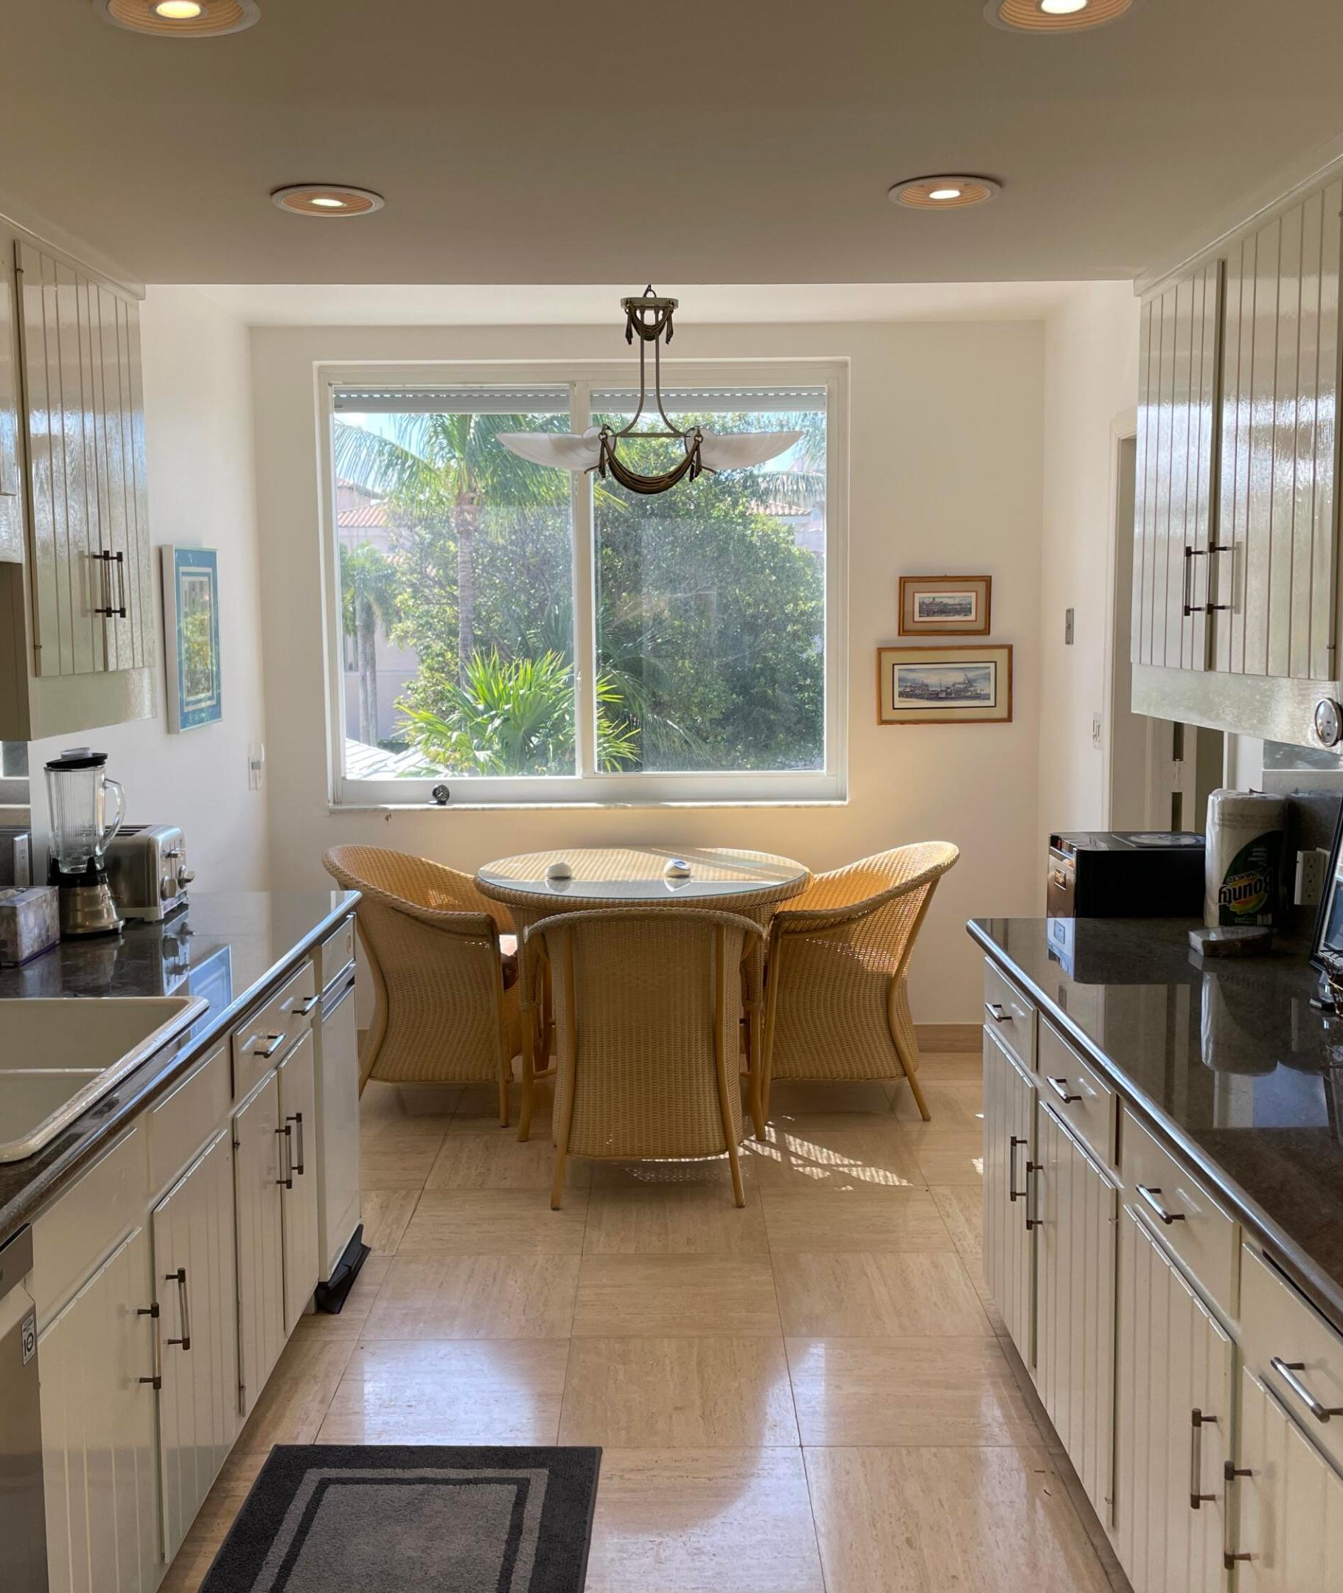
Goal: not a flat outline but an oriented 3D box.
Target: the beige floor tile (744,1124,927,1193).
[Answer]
[{"bbox_3d":[0.472,1.055,4.607,0.460,0.020,0.460,0,6,0],"label":"beige floor tile"}]

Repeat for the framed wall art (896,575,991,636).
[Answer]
[{"bbox_3d":[0.945,-0.656,5.515,0.317,0.202,0.025,0,6,0],"label":"framed wall art"}]

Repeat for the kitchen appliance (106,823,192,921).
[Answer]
[{"bbox_3d":[-1.212,0.166,3.531,0.290,0.192,0.190,0,6,0],"label":"kitchen appliance"}]

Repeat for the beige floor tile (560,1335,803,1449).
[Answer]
[{"bbox_3d":[0.015,1.206,3.229,0.460,0.015,0.455,0,6,0],"label":"beige floor tile"}]

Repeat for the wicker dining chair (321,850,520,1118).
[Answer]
[{"bbox_3d":[-0.801,0.574,5.132,0.626,0.833,0.644,0,6,0],"label":"wicker dining chair"}]

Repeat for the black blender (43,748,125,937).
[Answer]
[{"bbox_3d":[-1.225,0.090,3.326,0.170,0.386,0.160,1,6,8],"label":"black blender"}]

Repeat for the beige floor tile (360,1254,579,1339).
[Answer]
[{"bbox_3d":[-0.443,1.151,3.670,0.456,0.012,0.456,0,6,0],"label":"beige floor tile"}]

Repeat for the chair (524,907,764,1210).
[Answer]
[{"bbox_3d":[-0.069,0.657,4.376,0.644,0.828,0.635,0,6,0],"label":"chair"}]

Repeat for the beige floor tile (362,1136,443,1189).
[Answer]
[{"bbox_3d":[-0.908,1.063,4.603,0.460,0.020,0.460,0,6,0],"label":"beige floor tile"}]

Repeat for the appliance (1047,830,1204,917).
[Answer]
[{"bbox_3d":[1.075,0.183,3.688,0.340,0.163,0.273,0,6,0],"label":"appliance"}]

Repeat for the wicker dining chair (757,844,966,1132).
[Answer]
[{"bbox_3d":[0.601,0.567,5.154,0.640,0.820,0.720,1,6,6],"label":"wicker dining chair"}]

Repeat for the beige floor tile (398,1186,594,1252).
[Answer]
[{"bbox_3d":[-0.446,1.107,4.133,0.460,0.015,0.455,0,6,0],"label":"beige floor tile"}]

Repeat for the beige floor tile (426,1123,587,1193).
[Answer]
[{"bbox_3d":[-0.446,1.052,4.577,0.456,0.012,0.456,0,6,0],"label":"beige floor tile"}]

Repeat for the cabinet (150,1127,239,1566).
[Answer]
[{"bbox_3d":[-1.032,0.883,2.646,0.500,0.552,0.423,0,6,0],"label":"cabinet"}]

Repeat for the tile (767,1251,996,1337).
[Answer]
[{"bbox_3d":[0.469,1.148,3.672,0.456,0.012,0.456,0,6,0],"label":"tile"}]

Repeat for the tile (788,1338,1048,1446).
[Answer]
[{"bbox_3d":[0.476,1.204,3.230,0.460,0.015,0.455,0,6,0],"label":"tile"}]

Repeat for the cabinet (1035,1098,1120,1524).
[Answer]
[{"bbox_3d":[0.931,0.864,2.791,0.460,0.534,0.534,0,6,0],"label":"cabinet"}]

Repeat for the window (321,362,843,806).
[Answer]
[{"bbox_3d":[-0.291,-0.729,5.556,1.812,1.534,0.100,0,6,0],"label":"window"}]

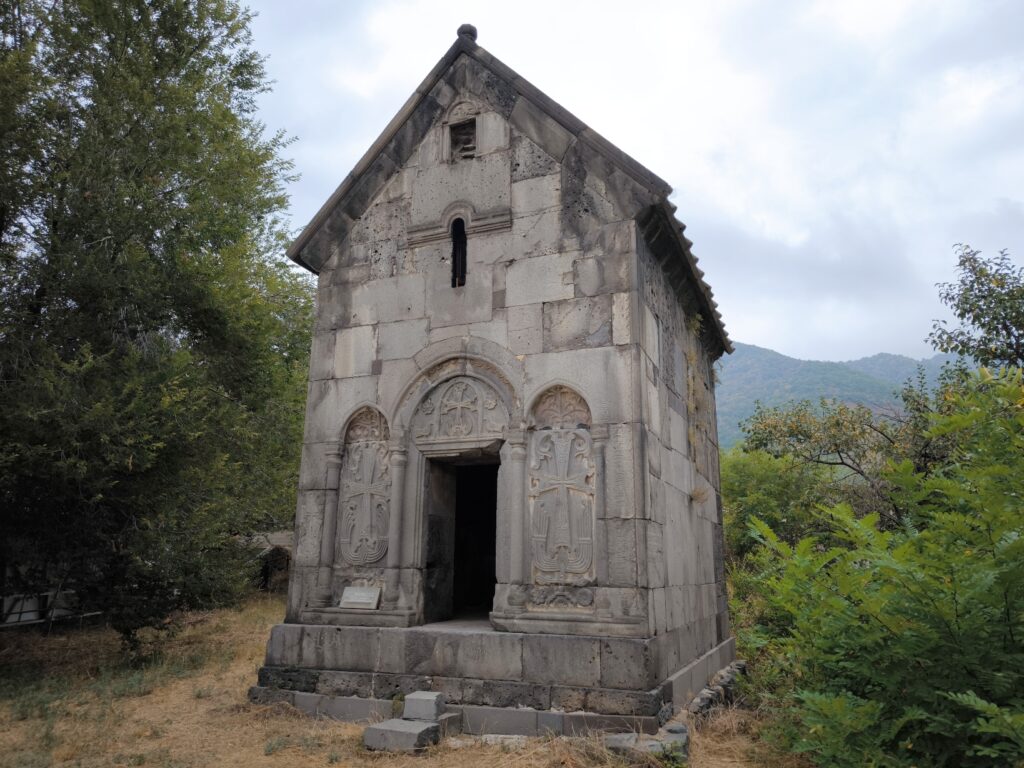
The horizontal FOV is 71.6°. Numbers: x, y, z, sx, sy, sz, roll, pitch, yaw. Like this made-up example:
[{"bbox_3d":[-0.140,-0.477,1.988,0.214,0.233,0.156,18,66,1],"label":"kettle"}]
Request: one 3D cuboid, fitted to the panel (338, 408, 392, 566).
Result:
[{"bbox_3d":[-1.814,1.262,8.978,0.751,2.034,0.117,-5,-16,22],"label":"panel"}]

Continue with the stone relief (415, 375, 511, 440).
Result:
[{"bbox_3d":[-0.602,0.312,8.715,1.282,0.824,0.126,-5,-16,22],"label":"stone relief"}]

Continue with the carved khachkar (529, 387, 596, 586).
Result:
[{"bbox_3d":[0.581,1.095,7.982,0.783,2.234,0.117,-5,-16,22],"label":"carved khachkar"}]

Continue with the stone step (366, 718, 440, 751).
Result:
[{"bbox_3d":[-1.057,3.425,6.911,0.562,0.184,0.450,-5,-16,22],"label":"stone step"}]

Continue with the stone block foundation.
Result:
[{"bbox_3d":[0.466,3.966,10.790,4.896,0.864,6.975,-5,-16,22],"label":"stone block foundation"}]

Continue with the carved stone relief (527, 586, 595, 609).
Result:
[{"bbox_3d":[0.547,2.289,7.601,0.751,0.230,0.117,-5,-16,22],"label":"carved stone relief"}]

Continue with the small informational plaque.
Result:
[{"bbox_3d":[-1.827,2.558,8.483,0.517,0.257,0.032,-5,-29,22],"label":"small informational plaque"}]

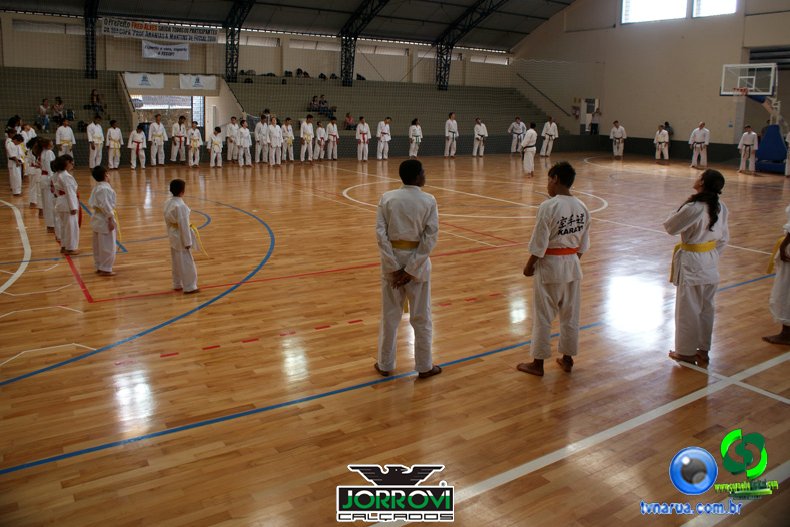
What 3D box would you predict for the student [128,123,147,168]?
[{"bbox_3d":[-7.823,-3.535,18.010,0.530,1.334,0.300,-6,16,-26],"label":"student"}]

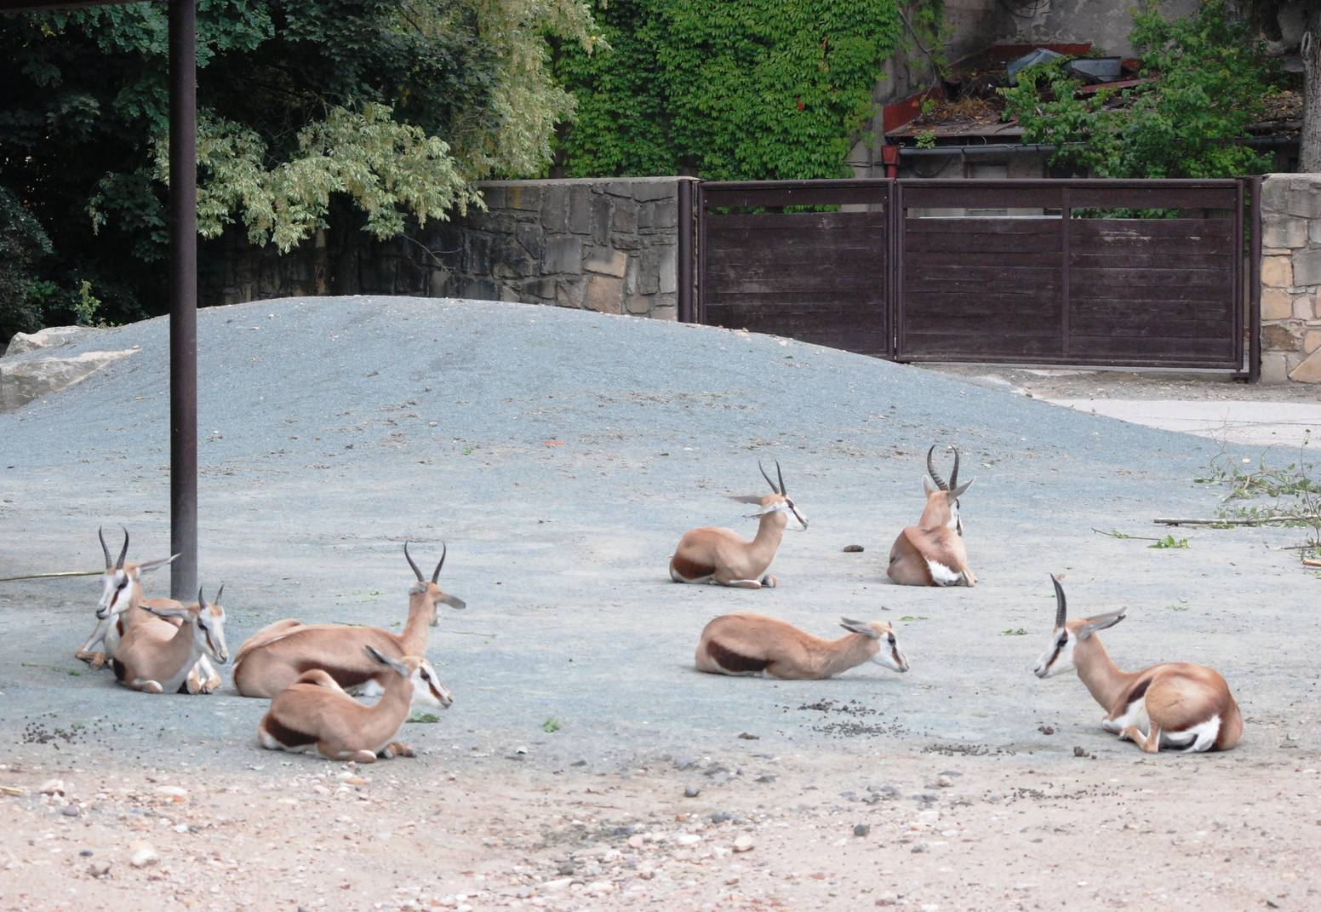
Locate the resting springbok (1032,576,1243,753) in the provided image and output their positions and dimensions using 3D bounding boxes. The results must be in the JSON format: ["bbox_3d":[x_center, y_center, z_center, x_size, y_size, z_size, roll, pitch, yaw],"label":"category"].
[{"bbox_3d":[1.916,0.828,18.750,0.900,0.700,0.420,2,3,42],"label":"resting springbok"}]

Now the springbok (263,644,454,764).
[{"bbox_3d":[-1.193,0.964,18.200,0.750,0.450,0.370,1,3,27],"label":"springbok"}]

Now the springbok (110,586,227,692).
[{"bbox_3d":[-2.146,0.799,20.400,0.360,0.480,0.680,-2,3,-40],"label":"springbok"}]

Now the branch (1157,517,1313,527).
[{"bbox_3d":[3.602,0.415,29.300,1.000,0.060,0.120,0,3,6],"label":"branch"}]

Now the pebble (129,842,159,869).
[{"bbox_3d":[-1.719,1.329,15.500,0.098,0.075,0.085,0,3,0],"label":"pebble"}]

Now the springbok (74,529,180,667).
[{"bbox_3d":[-2.429,0.661,21.600,0.420,0.660,0.820,1,3,27],"label":"springbok"}]

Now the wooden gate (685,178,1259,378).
[{"bbox_3d":[2.944,-1.723,45.000,5.850,1.920,0.140,1,3,22],"label":"wooden gate"}]

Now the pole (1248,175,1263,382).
[{"bbox_3d":[5.610,-1.668,43.900,0.120,1.950,0.120,1,3,22],"label":"pole"}]

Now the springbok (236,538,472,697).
[{"bbox_3d":[-1.364,0.713,20.400,1.000,0.680,0.450,-1,3,-20],"label":"springbok"}]

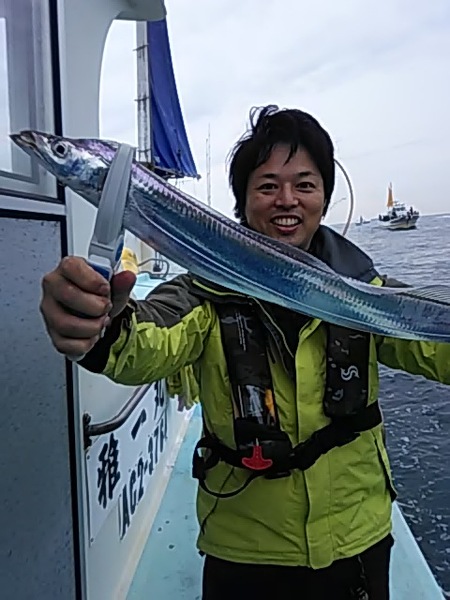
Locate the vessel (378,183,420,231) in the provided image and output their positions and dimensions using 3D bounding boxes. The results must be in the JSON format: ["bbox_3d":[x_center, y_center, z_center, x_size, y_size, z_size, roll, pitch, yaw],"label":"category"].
[{"bbox_3d":[28.232,-15.090,78.742,3.300,8.200,11.500,-7,8,-12],"label":"vessel"}]

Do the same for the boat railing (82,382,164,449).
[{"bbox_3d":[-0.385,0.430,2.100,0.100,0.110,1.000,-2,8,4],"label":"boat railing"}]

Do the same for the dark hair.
[{"bbox_3d":[0.112,-0.265,0.950,0.200,0.240,0.225,-1,10,6],"label":"dark hair"}]

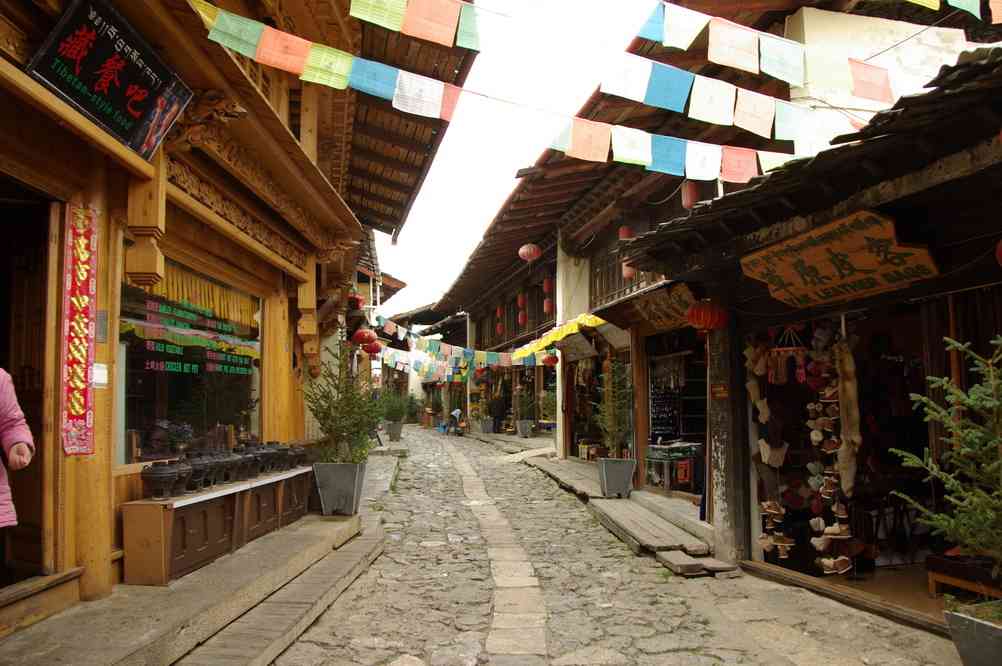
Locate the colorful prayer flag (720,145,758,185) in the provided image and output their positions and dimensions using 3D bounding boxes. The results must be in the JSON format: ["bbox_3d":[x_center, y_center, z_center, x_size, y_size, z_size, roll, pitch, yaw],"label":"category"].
[{"bbox_3d":[1.659,-1.160,5.200,0.270,0.235,0.030,4,-5,-10],"label":"colorful prayer flag"}]

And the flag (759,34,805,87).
[{"bbox_3d":[1.476,-1.434,3.950,0.270,0.225,0.030,8,-6,-13],"label":"flag"}]

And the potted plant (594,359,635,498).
[{"bbox_3d":[1.487,1.240,9.750,0.530,1.800,0.530,0,-5,-2],"label":"potted plant"}]

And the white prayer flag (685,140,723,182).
[{"bbox_3d":[1.268,-1.072,4.700,0.235,0.225,0.030,3,-5,-11],"label":"white prayer flag"}]

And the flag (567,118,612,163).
[{"bbox_3d":[0.589,-1.282,5.000,0.265,0.250,0.030,12,-6,-9],"label":"flag"}]

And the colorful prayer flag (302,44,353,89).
[{"bbox_3d":[-0.971,-1.490,4.200,0.245,0.205,0.030,14,-4,-11],"label":"colorful prayer flag"}]

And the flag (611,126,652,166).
[{"bbox_3d":[0.800,-1.143,4.600,0.250,0.220,0.030,8,-6,-11],"label":"flag"}]

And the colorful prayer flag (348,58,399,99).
[{"bbox_3d":[-0.792,-1.593,4.700,0.280,0.215,0.030,13,-6,-9],"label":"colorful prayer flag"}]

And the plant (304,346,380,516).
[{"bbox_3d":[-1.520,0.935,7.200,0.720,1.640,0.680,0,-5,-2],"label":"plant"}]

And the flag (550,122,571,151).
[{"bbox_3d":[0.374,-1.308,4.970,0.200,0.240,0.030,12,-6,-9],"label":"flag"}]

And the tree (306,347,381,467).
[{"bbox_3d":[-1.520,0.686,7.200,0.720,1.160,0.680,0,-5,-2],"label":"tree"}]

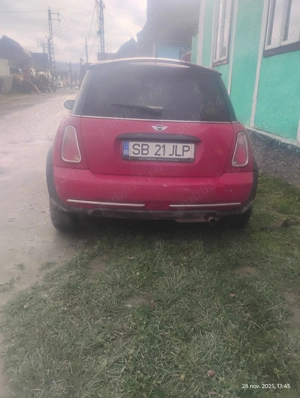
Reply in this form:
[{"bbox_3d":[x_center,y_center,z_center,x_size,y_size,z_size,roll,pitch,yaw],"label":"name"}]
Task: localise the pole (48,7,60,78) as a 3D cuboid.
[{"bbox_3d":[-9.634,-14.919,32.548,1.250,7.730,0.450,1,20,0],"label":"pole"}]

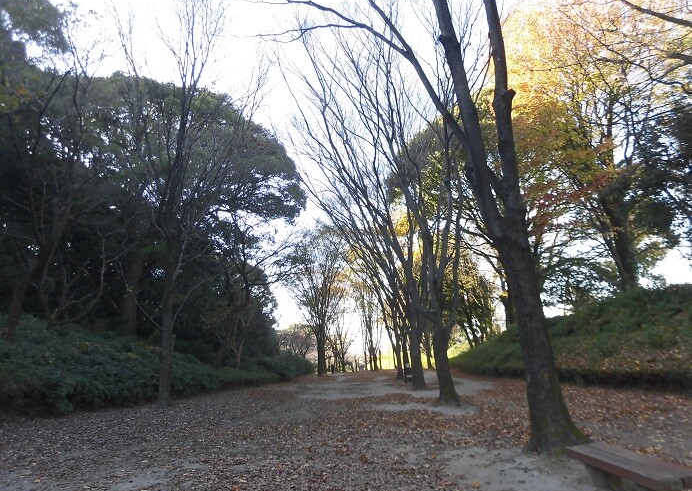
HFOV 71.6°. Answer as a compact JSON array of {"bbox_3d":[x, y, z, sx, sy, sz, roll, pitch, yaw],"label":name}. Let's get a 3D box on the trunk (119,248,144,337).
[{"bbox_3d":[-9.005,1.857,20.142,0.850,3.740,0.750,6,-15,-23],"label":"trunk"}]

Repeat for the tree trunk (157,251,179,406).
[{"bbox_3d":[-6.516,2.911,17.515,0.620,5.610,0.550,5,-15,-20],"label":"tree trunk"}]

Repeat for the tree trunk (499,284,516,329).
[{"bbox_3d":[11.243,4.187,32.957,1.100,3.050,0.950,-5,-15,18],"label":"tree trunk"}]

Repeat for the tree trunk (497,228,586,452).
[{"bbox_3d":[3.654,1.678,8.968,1.050,3.900,0.850,-5,-15,21],"label":"tree trunk"}]

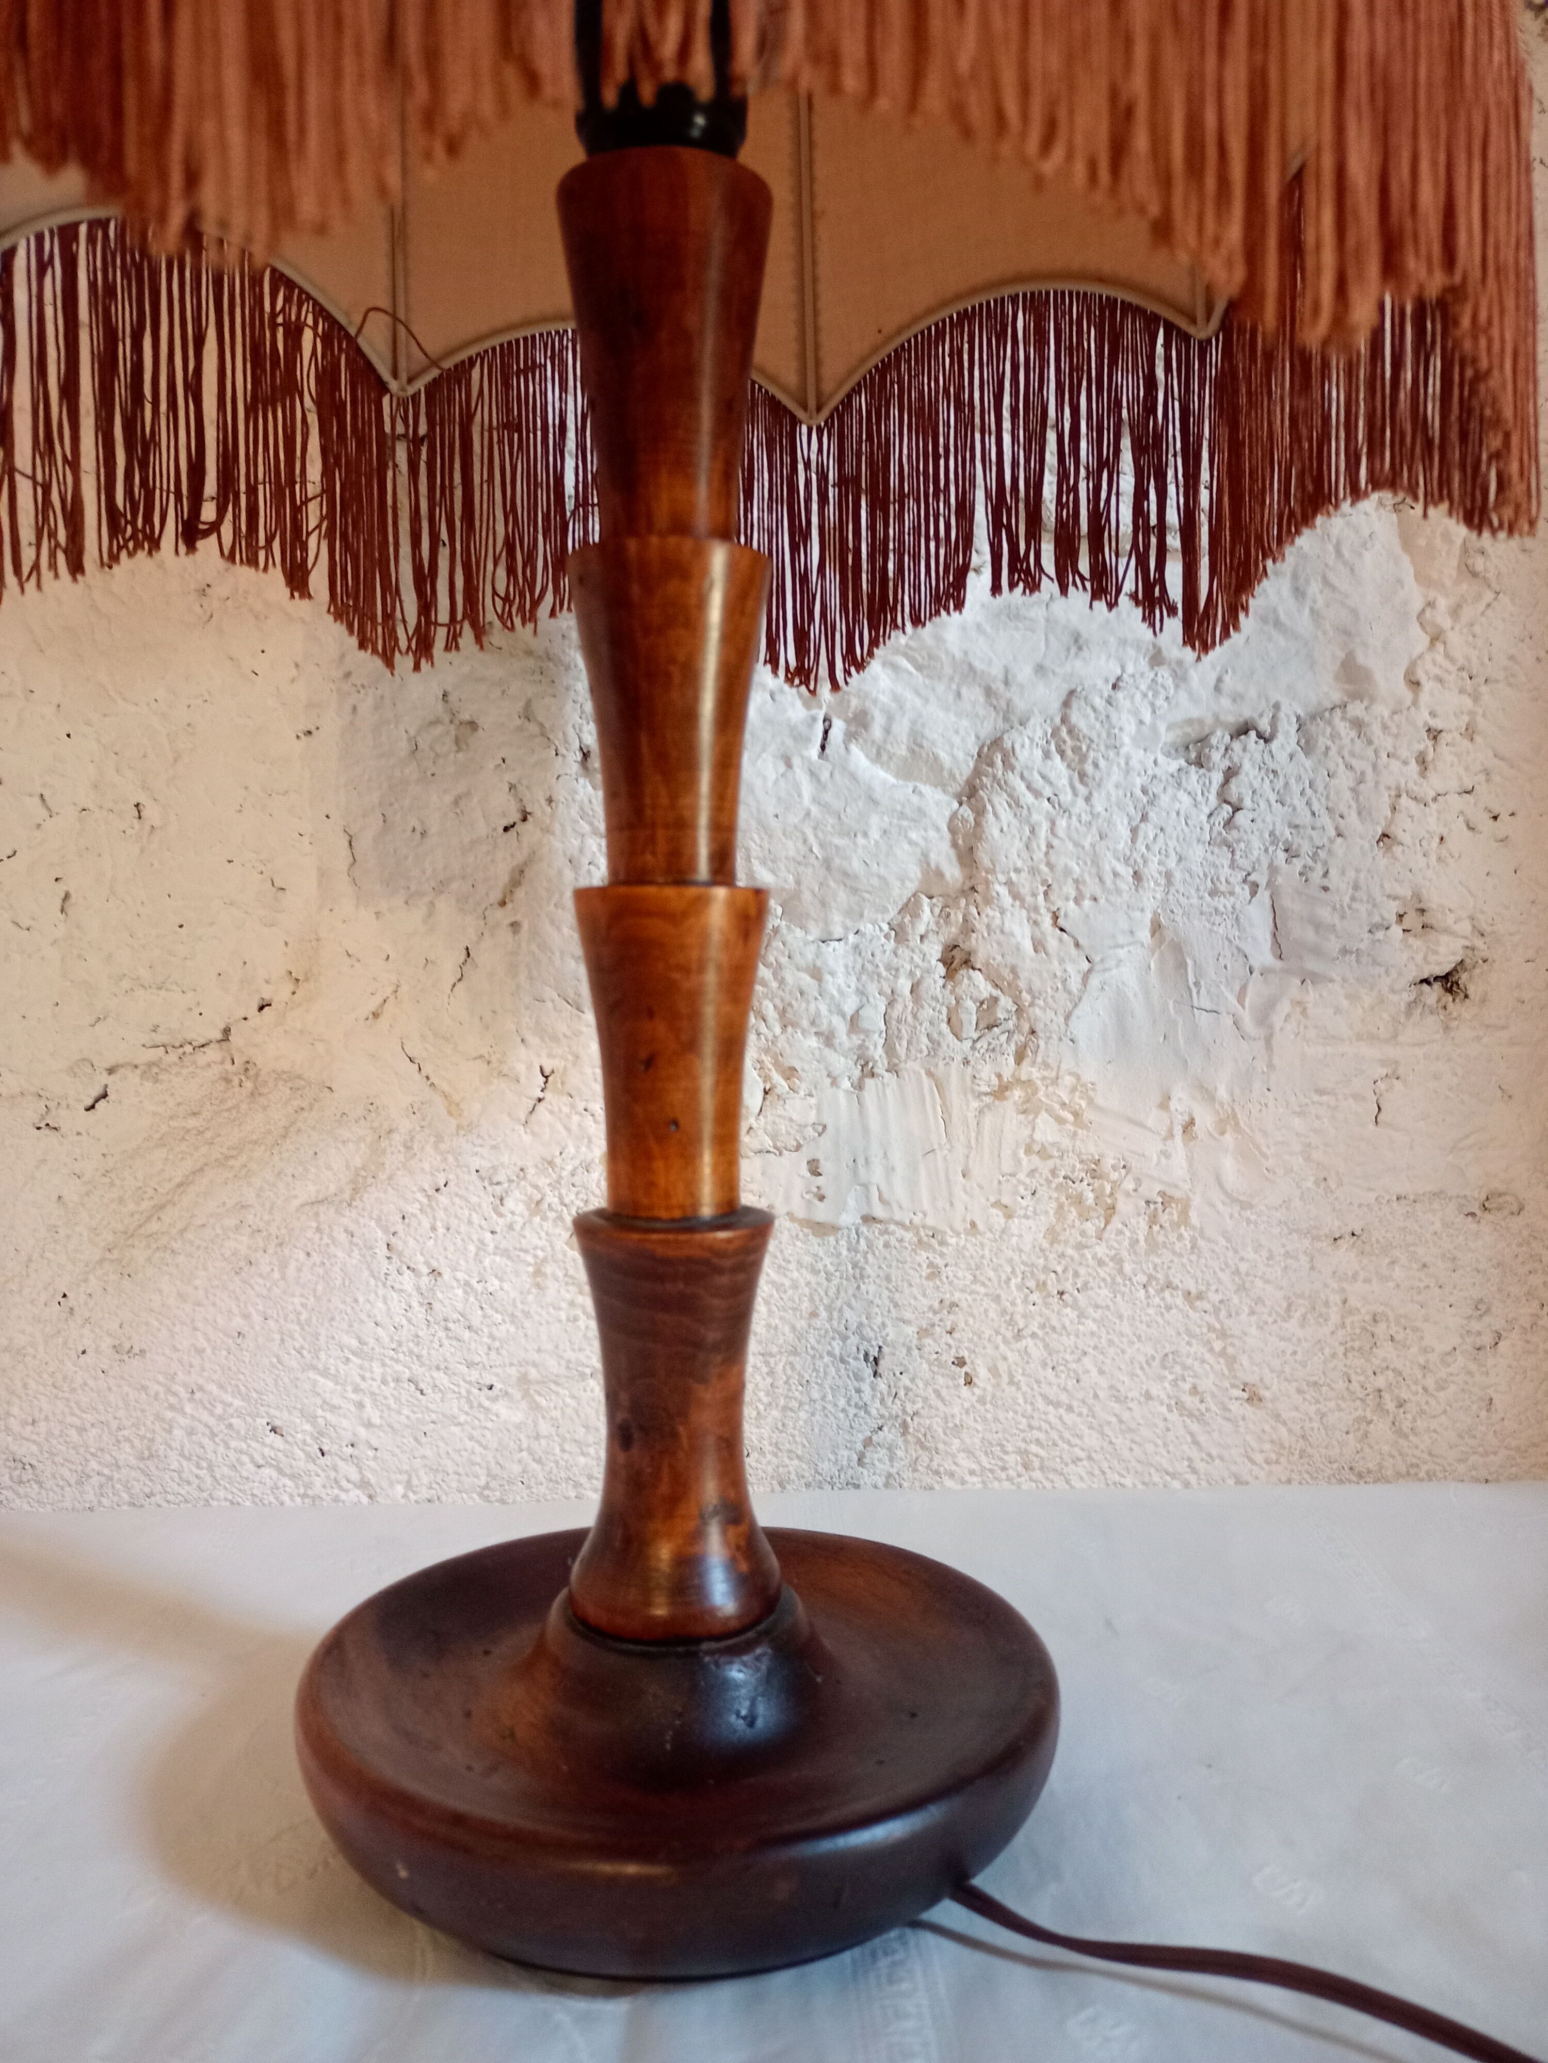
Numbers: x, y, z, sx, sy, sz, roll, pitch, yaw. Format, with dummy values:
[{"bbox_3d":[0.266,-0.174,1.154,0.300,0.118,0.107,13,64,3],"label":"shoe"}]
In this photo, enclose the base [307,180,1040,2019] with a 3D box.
[{"bbox_3d":[-0.025,-0.003,0.401,0.188,0.407,0.188,-1,3,0],"label":"base"}]

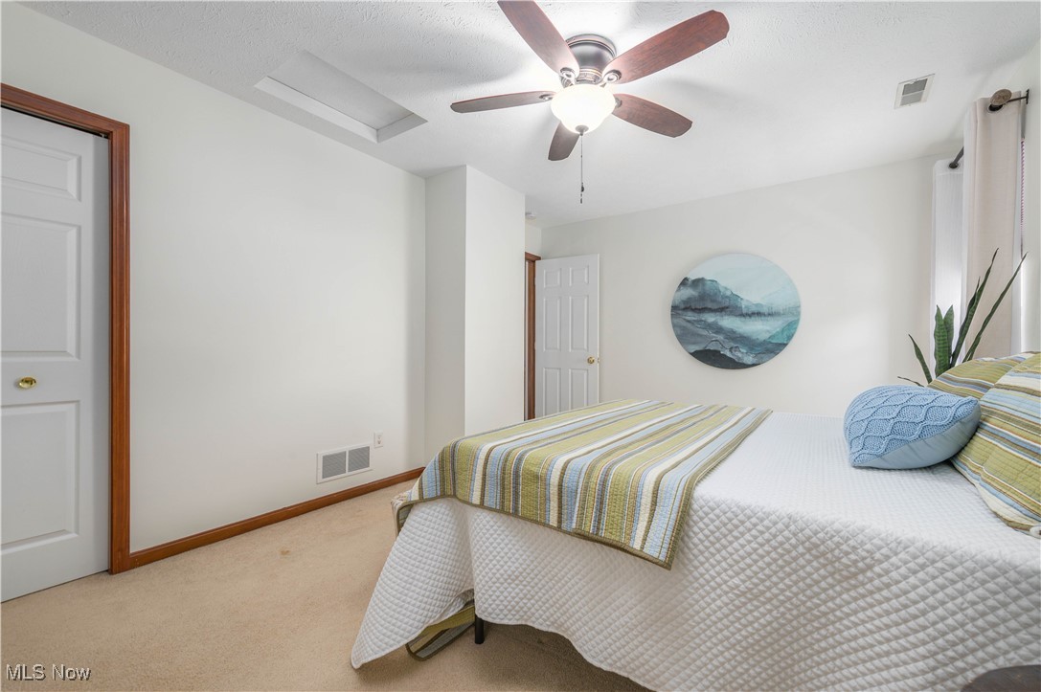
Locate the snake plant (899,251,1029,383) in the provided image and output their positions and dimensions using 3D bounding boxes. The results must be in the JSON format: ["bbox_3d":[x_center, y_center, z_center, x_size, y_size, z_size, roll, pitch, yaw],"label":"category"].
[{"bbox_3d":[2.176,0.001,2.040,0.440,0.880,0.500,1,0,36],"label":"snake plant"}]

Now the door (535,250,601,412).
[{"bbox_3d":[0.517,0.025,4.553,0.760,2.030,0.038,1,0,29],"label":"door"}]

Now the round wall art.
[{"bbox_3d":[1.887,-0.306,3.627,1.030,1.030,0.035,1,0,36],"label":"round wall art"}]

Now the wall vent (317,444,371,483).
[{"bbox_3d":[-1.192,0.802,2.786,0.015,0.200,0.410,1,0,36],"label":"wall vent"}]

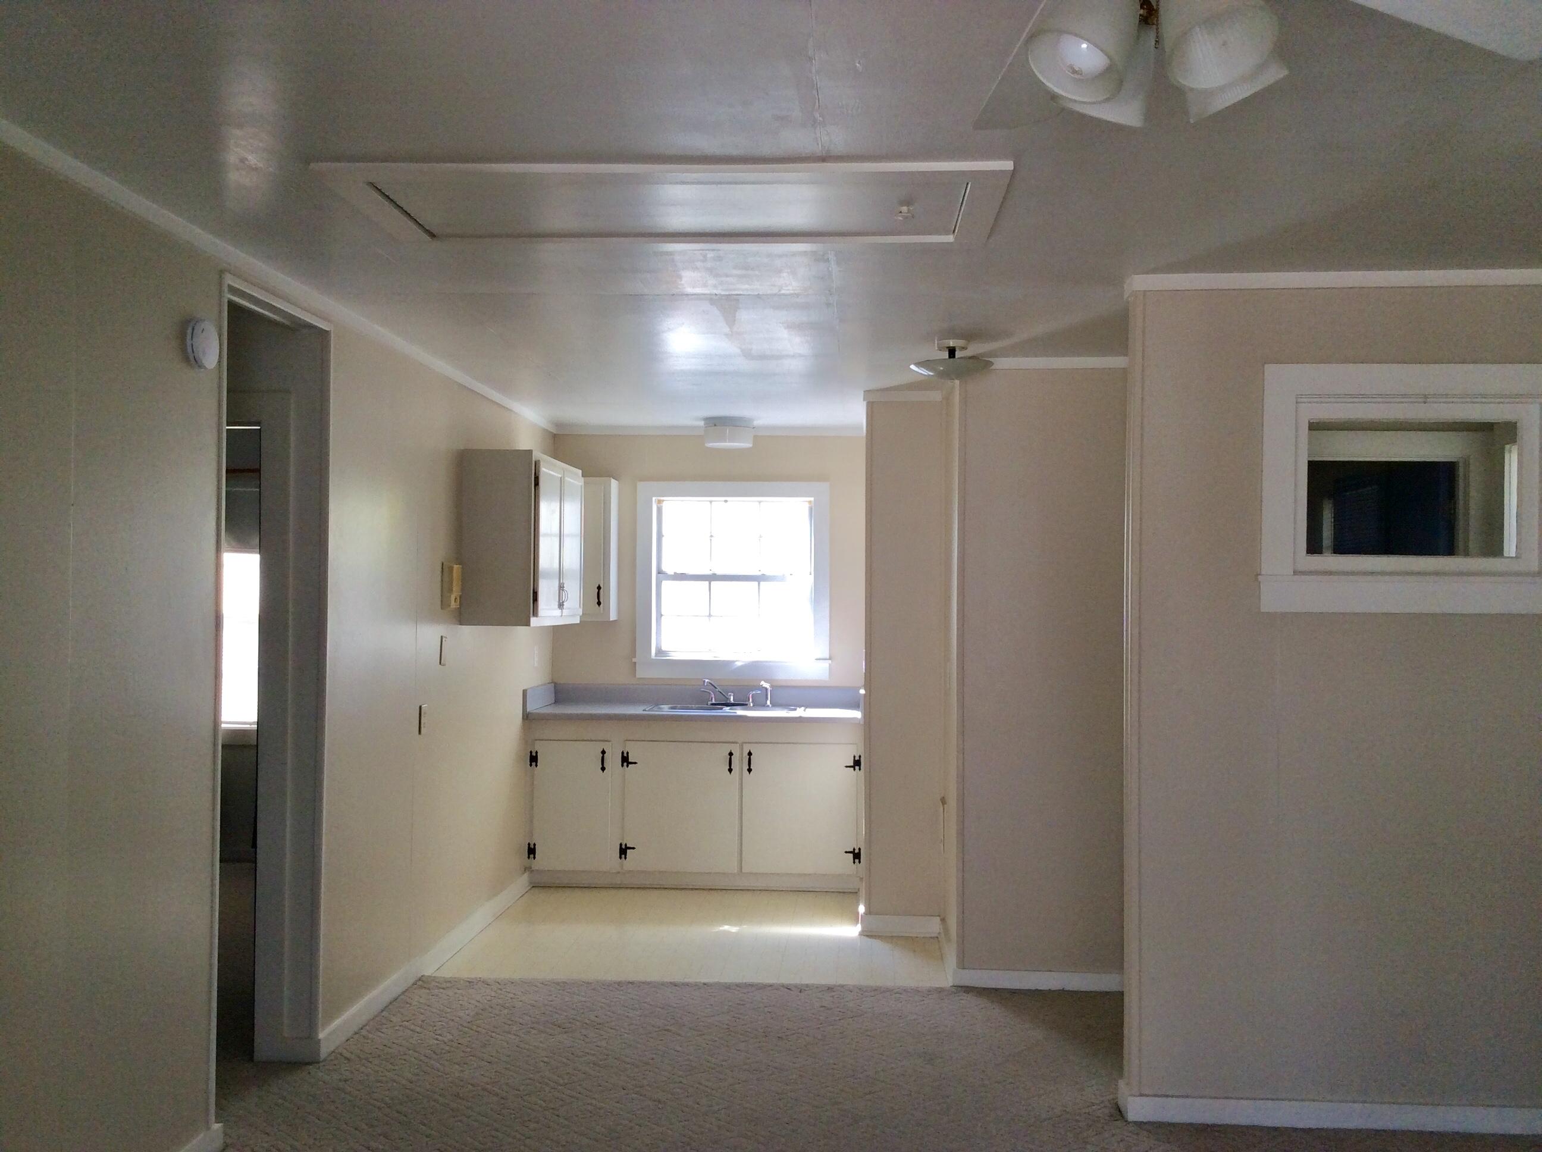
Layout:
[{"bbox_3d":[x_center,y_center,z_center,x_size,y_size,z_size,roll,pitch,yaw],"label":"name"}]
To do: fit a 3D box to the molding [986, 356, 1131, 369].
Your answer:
[{"bbox_3d":[1.075,-0.825,5.531,0.693,0.039,0.036,0,-1,4],"label":"molding"}]

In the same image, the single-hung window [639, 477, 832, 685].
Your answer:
[{"bbox_3d":[-0.210,0.022,7.805,1.069,1.074,0.098,0,-1,4],"label":"single-hung window"}]

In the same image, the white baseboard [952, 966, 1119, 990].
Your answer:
[{"bbox_3d":[1.055,1.563,5.504,0.693,0.071,0.018,0,-1,4],"label":"white baseboard"}]

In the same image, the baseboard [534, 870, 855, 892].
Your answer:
[{"bbox_3d":[-0.393,1.591,7.402,1.702,0.091,0.020,1,-1,4],"label":"baseboard"}]

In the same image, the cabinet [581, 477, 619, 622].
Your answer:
[{"bbox_3d":[-1.032,-0.137,7.806,0.369,0.767,0.320,1,-1,4],"label":"cabinet"}]

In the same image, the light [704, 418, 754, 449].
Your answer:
[{"bbox_3d":[-0.224,-0.763,7.606,0.268,0.139,0.268,1,-1,4],"label":"light"}]

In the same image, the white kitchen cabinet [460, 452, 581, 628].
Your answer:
[{"bbox_3d":[-1.136,-0.156,6.636,0.332,0.761,1.037,1,-1,4],"label":"white kitchen cabinet"}]

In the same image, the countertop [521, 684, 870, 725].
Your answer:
[{"bbox_3d":[-0.375,0.664,7.504,1.723,0.151,0.610,0,-1,4],"label":"countertop"}]

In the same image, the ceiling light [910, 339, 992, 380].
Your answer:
[{"bbox_3d":[0.655,-0.781,5.177,0.297,0.139,0.301,0,-1,4],"label":"ceiling light"}]

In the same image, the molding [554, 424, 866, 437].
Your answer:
[{"bbox_3d":[-0.341,-0.803,7.919,1.731,0.052,0.025,1,-1,4],"label":"molding"}]

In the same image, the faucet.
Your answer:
[{"bbox_3d":[-0.288,0.615,7.601,0.210,0.141,0.070,1,-1,-38],"label":"faucet"}]

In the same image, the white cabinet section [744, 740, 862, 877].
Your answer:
[{"bbox_3d":[0.168,1.210,7.602,0.611,0.675,0.450,1,-1,4],"label":"white cabinet section"}]

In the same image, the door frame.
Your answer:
[{"bbox_3d":[-1.524,0.374,4.172,0.143,2.364,0.791,0,-1,4],"label":"door frame"}]

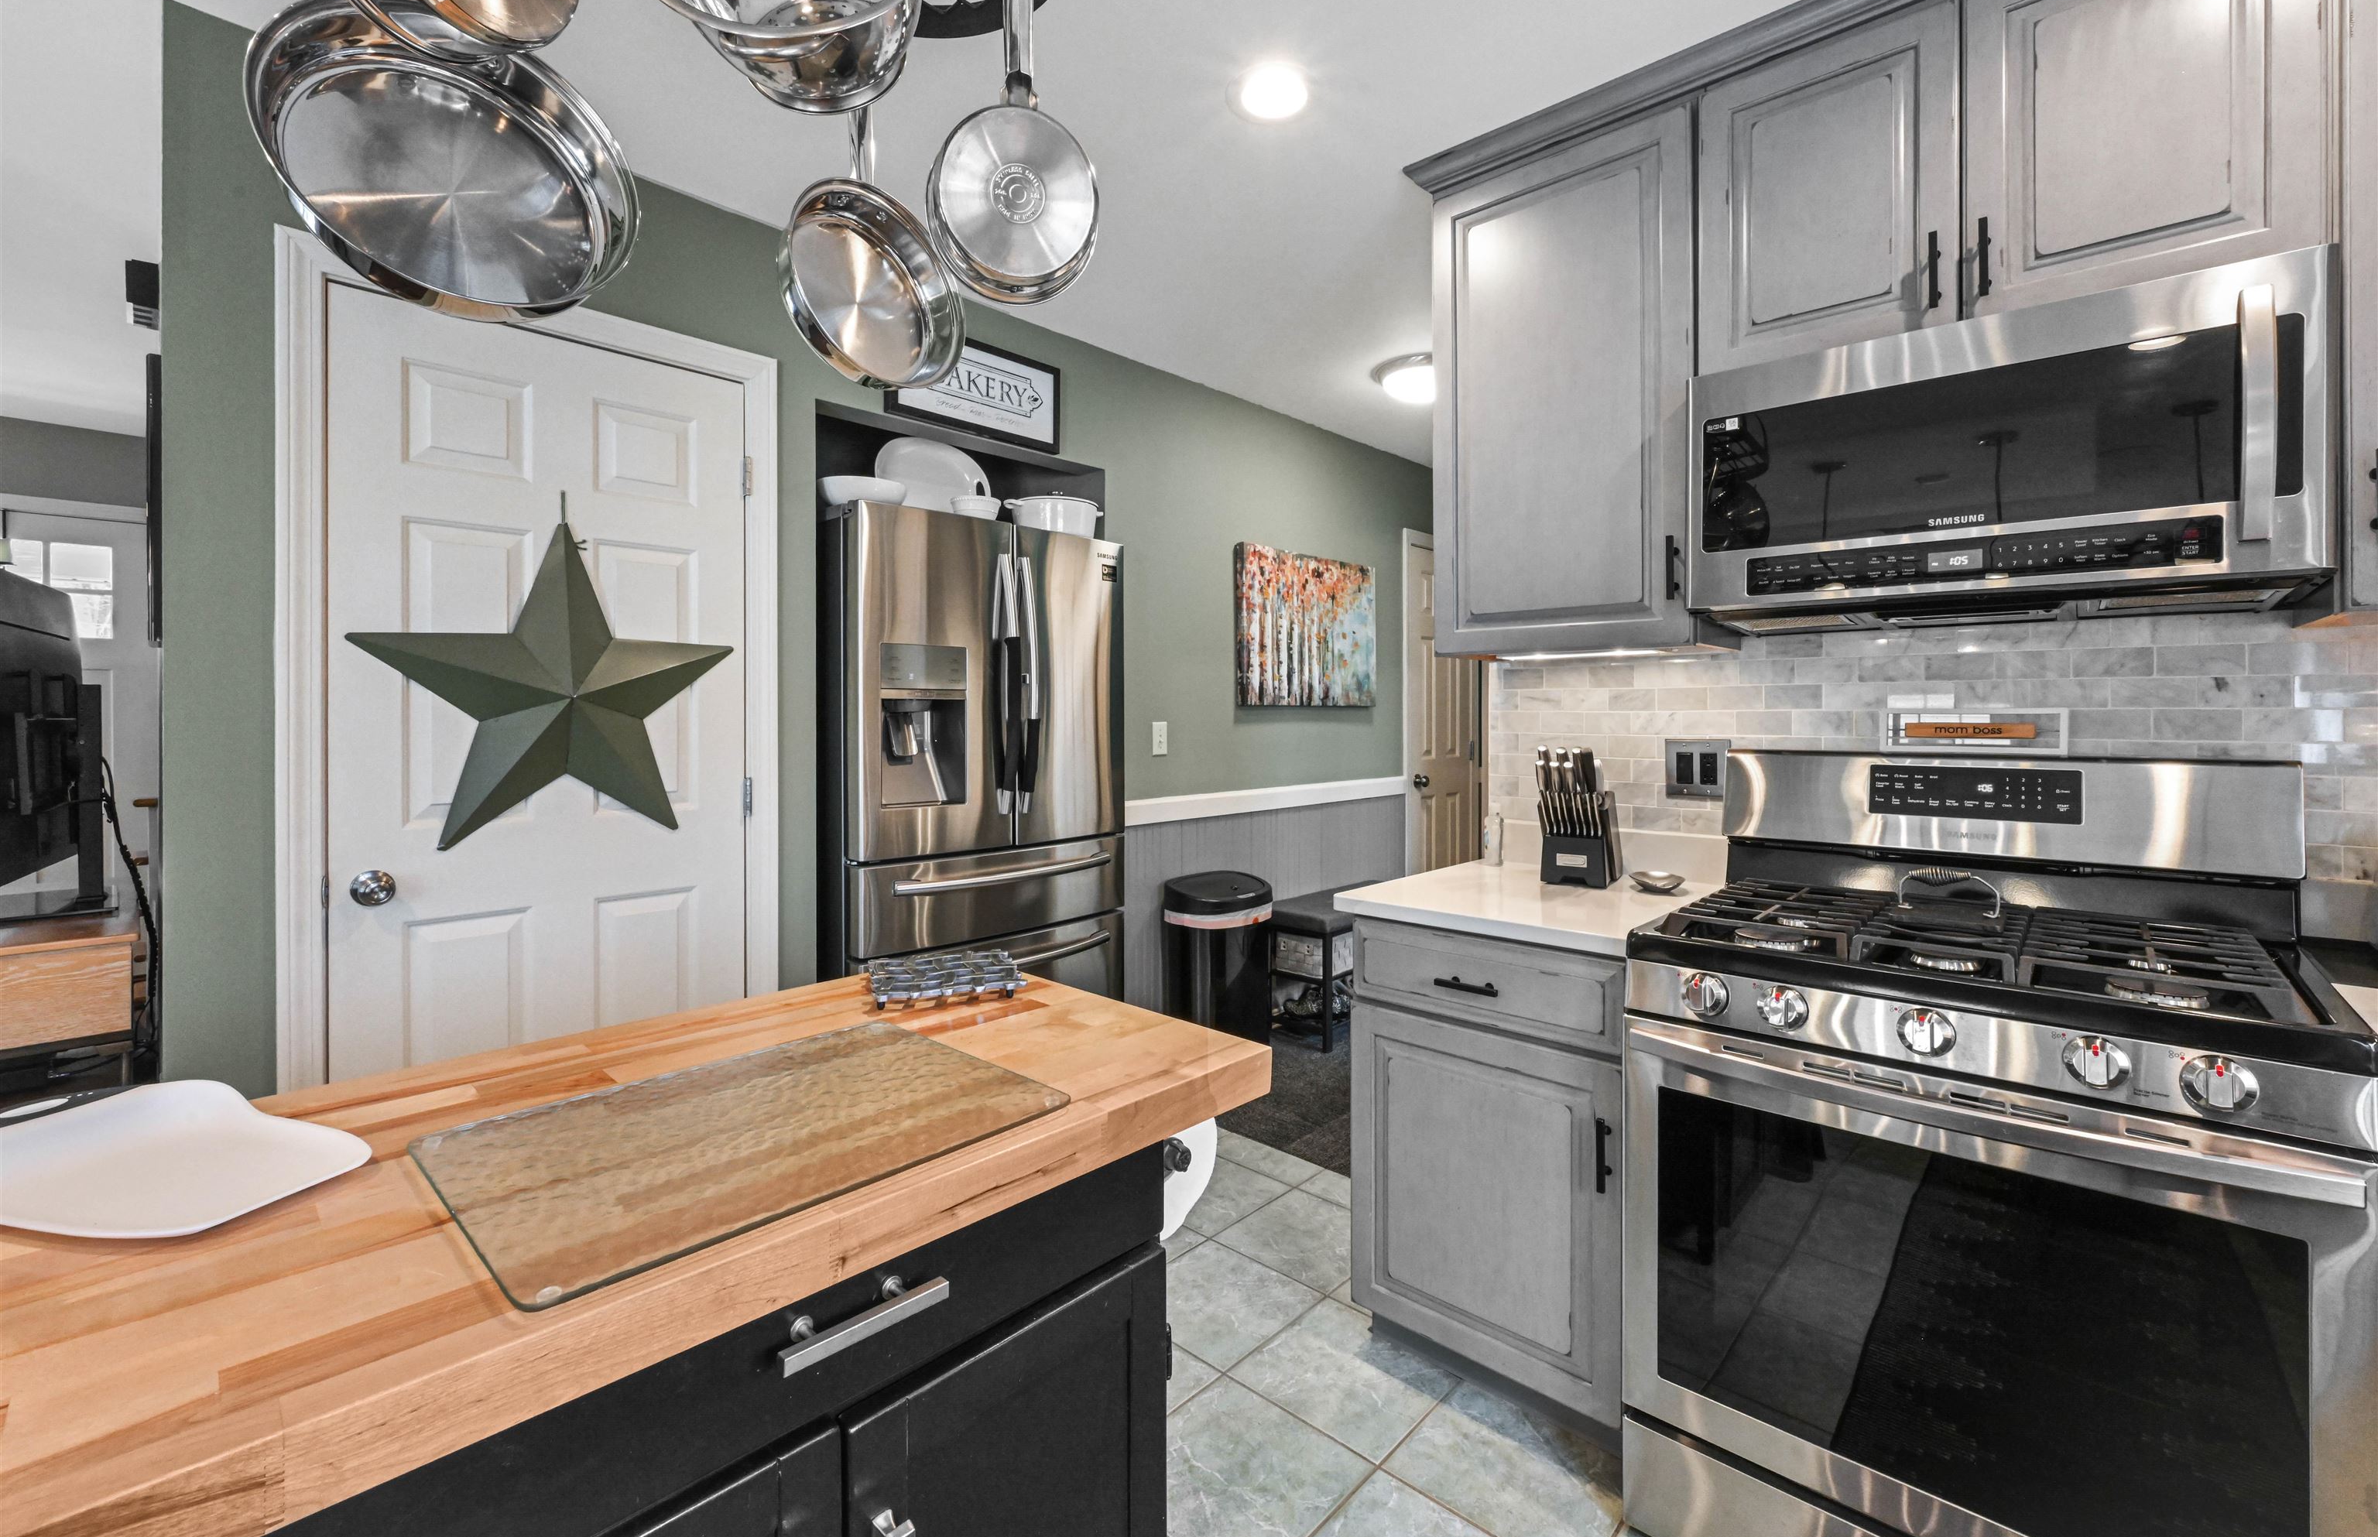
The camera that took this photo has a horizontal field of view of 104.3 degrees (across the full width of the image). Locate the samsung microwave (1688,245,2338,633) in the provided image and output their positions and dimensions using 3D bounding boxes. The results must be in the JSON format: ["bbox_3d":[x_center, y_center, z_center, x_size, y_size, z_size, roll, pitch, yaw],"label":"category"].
[{"bbox_3d":[1.319,-0.483,1.566,0.753,0.425,0.365,2,2,43],"label":"samsung microwave"}]

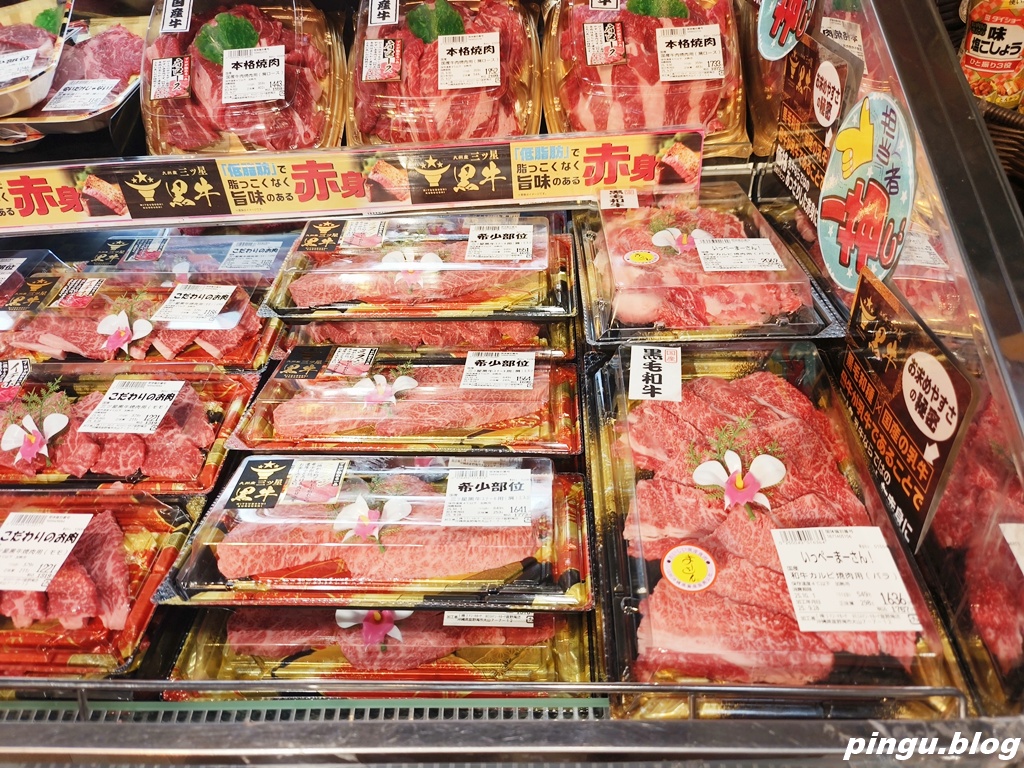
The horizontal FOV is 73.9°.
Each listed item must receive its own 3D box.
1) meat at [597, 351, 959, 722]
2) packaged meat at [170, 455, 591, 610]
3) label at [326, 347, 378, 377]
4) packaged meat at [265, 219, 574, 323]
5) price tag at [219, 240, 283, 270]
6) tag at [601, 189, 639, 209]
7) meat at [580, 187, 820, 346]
[{"bbox_3d":[0.144,0.069,0.428,0.182,0.052,0.270,-1,46,3],"label":"meat"},{"bbox_3d":[-0.087,0.102,0.485,0.284,0.054,0.139,0,30,3],"label":"packaged meat"},{"bbox_3d":[-0.140,-0.020,0.596,0.039,0.002,0.047,-1,32,0],"label":"label"},{"bbox_3d":[-0.082,-0.108,0.643,0.283,0.056,0.138,0,43,3],"label":"packaged meat"},{"bbox_3d":[-0.307,-0.152,0.805,0.059,0.002,0.059,1,44,-1],"label":"price tag"},{"bbox_3d":[0.100,-0.173,0.635,0.034,0.002,0.048,1,35,7],"label":"tag"},{"bbox_3d":[0.149,-0.110,0.588,0.183,0.052,0.272,-2,35,3],"label":"meat"}]

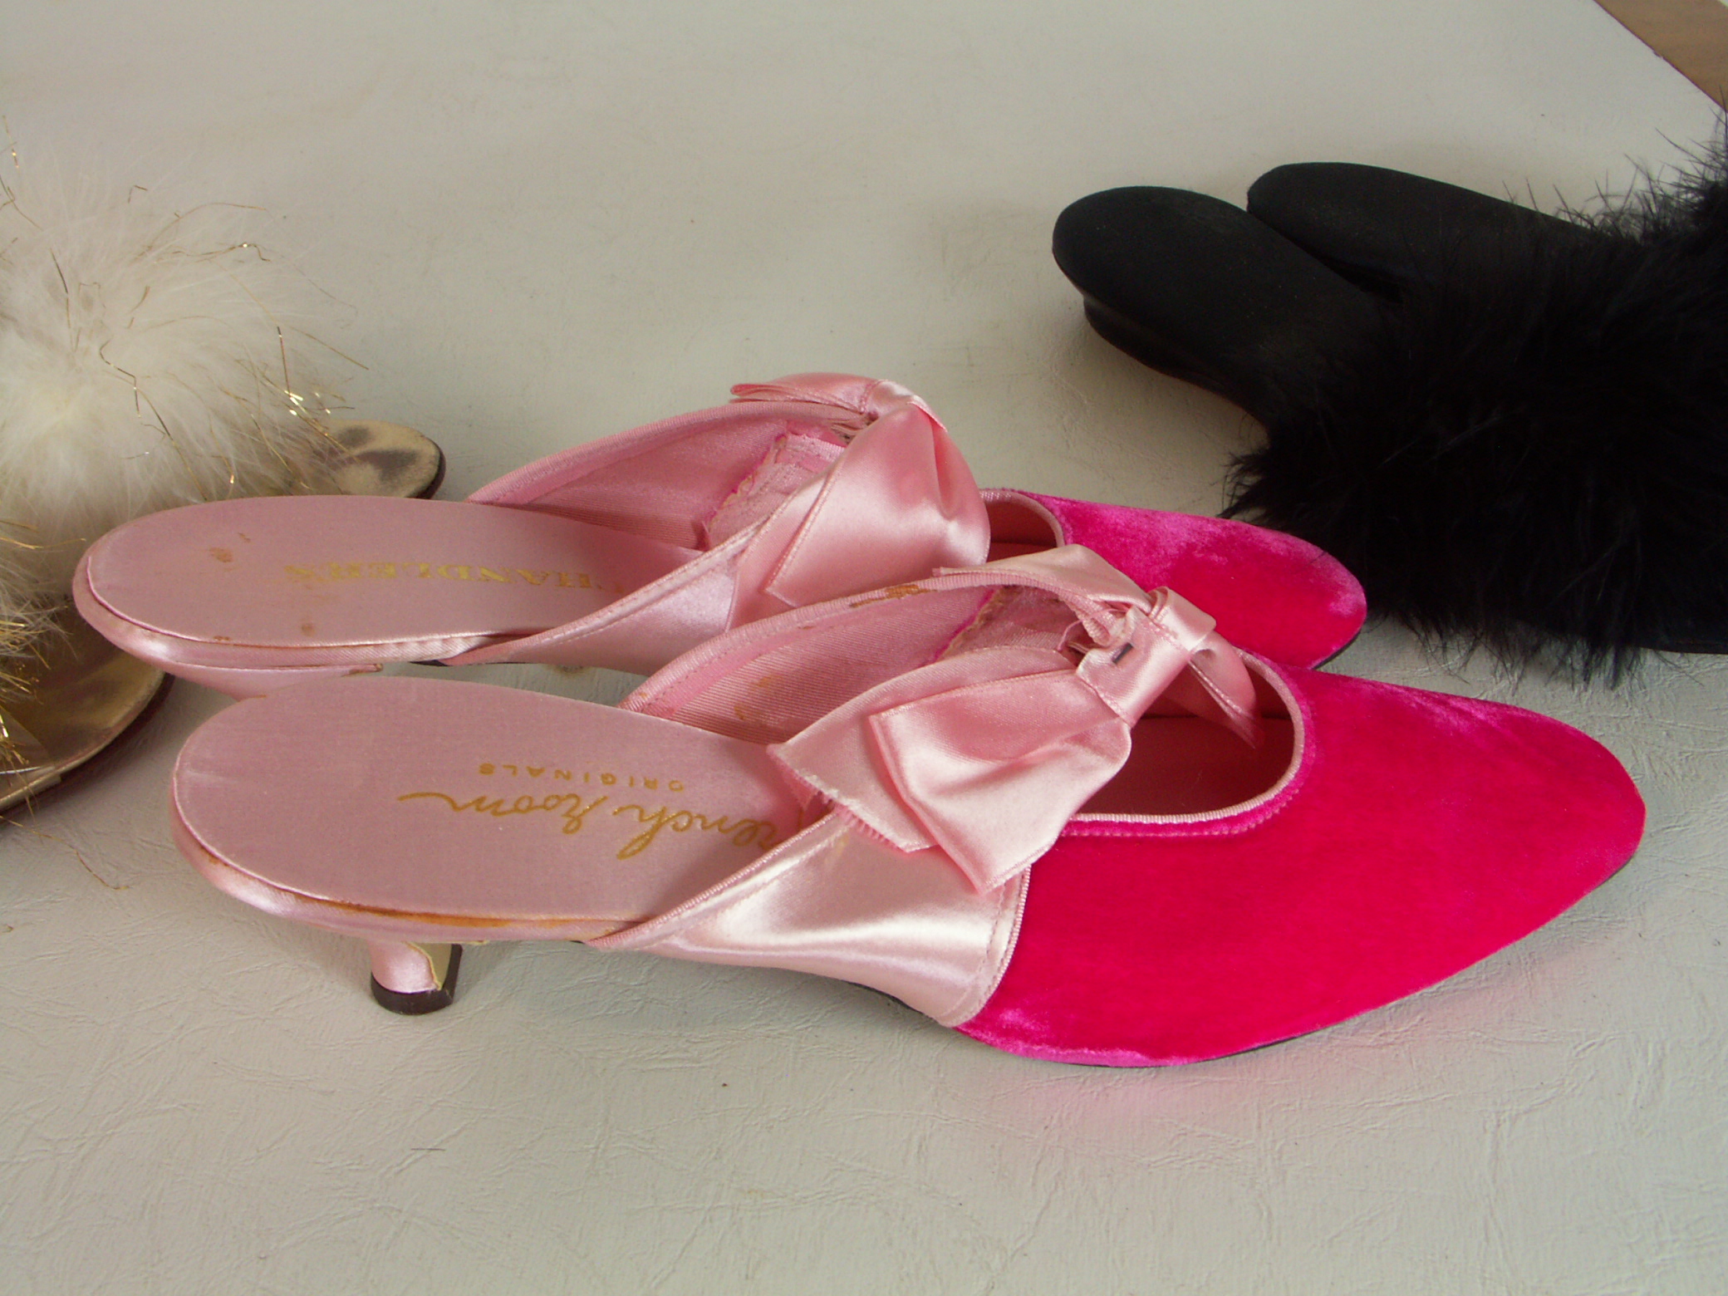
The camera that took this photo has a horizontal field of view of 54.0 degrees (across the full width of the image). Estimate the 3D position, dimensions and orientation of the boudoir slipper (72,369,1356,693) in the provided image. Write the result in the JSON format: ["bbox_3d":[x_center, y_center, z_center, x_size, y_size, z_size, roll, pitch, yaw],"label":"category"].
[{"bbox_3d":[-0.021,-0.019,0.328,0.250,0.078,0.078,-5,38,-5],"label":"boudoir slipper"}]

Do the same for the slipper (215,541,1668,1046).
[{"bbox_3d":[0.017,0.020,0.278,0.250,0.078,0.078,-4,38,-5],"label":"slipper"}]

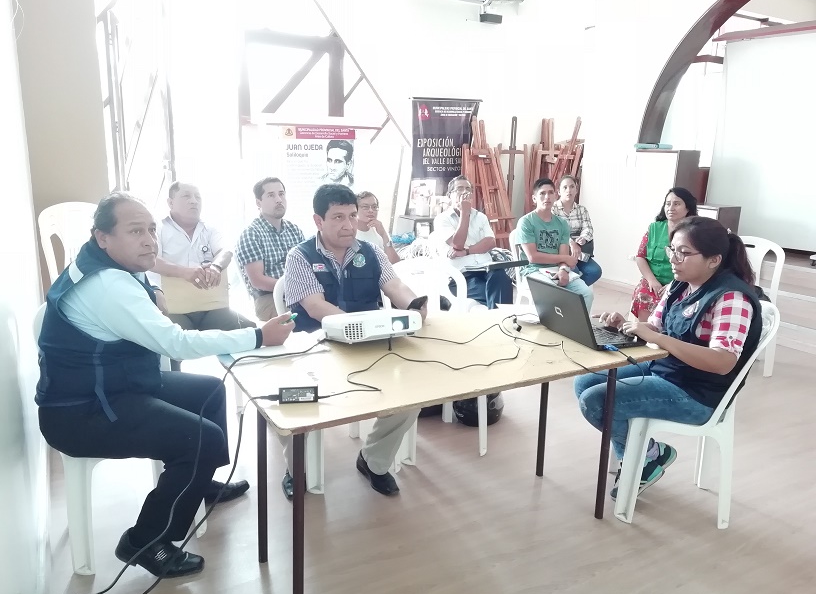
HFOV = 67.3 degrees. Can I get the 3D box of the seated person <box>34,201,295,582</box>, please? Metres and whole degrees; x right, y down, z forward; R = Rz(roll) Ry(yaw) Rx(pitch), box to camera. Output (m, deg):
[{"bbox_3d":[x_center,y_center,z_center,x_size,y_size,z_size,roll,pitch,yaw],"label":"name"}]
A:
[{"bbox_3d":[-0.875,0.269,2.193,0.840,1.270,0.580,-4,15,-21],"label":"seated person"}]

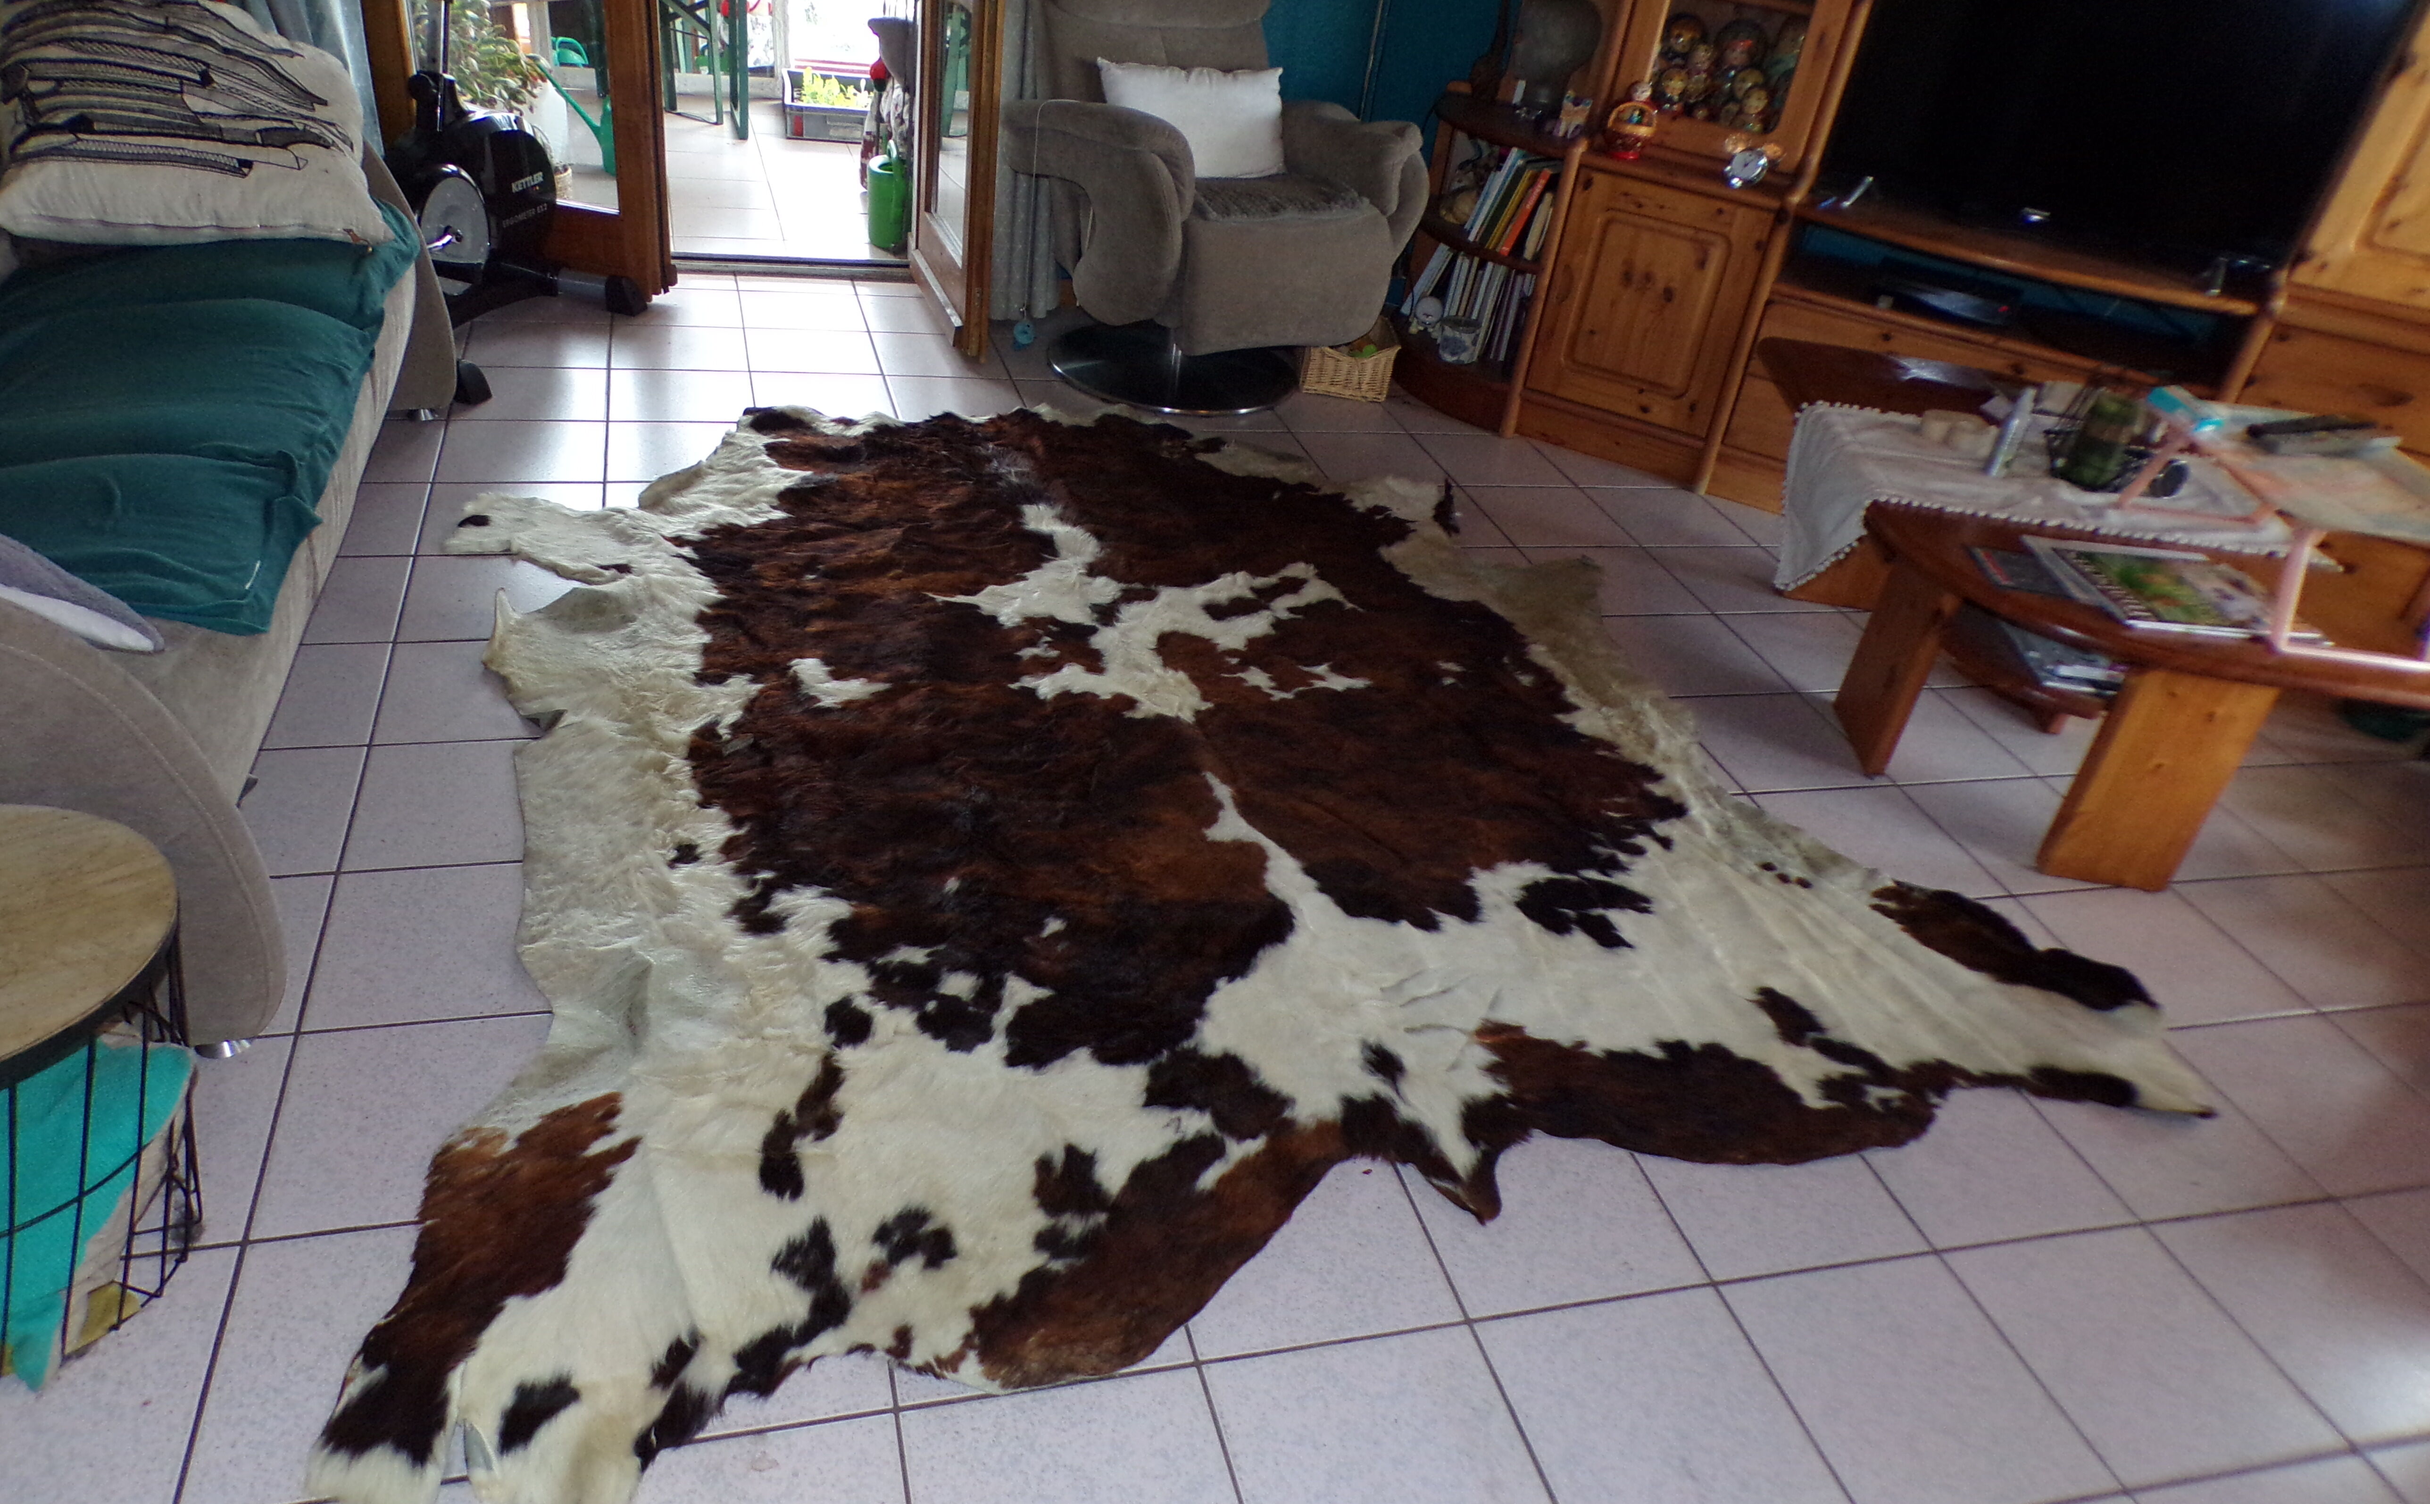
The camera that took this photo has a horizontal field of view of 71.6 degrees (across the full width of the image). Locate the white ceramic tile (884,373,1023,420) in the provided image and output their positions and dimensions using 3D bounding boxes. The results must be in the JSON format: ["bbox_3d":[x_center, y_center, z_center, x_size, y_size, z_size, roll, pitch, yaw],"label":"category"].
[{"bbox_3d":[-0.589,-0.799,3.874,0.300,0.010,0.307,-2,33,-17],"label":"white ceramic tile"}]

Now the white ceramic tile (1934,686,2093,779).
[{"bbox_3d":[1.584,-0.038,3.189,0.303,0.012,0.310,-2,33,-17],"label":"white ceramic tile"}]

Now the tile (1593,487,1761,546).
[{"bbox_3d":[1.028,-0.525,3.813,0.300,0.010,0.306,-2,33,-17],"label":"tile"}]

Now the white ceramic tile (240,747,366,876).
[{"bbox_3d":[-1.323,0.084,2.265,0.300,0.010,0.306,-2,33,-17],"label":"white ceramic tile"}]

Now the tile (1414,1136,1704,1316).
[{"bbox_3d":[0.372,0.523,1.965,0.300,0.010,0.307,-2,33,-17],"label":"tile"}]

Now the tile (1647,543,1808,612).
[{"bbox_3d":[1.111,-0.358,3.564,0.300,0.010,0.306,-2,33,-17],"label":"tile"}]

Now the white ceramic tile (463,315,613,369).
[{"bbox_3d":[-1.538,-0.927,3.852,0.300,0.010,0.306,-2,33,-17],"label":"white ceramic tile"}]

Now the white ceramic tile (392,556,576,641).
[{"bbox_3d":[-1.215,-0.262,2.881,0.303,0.012,0.310,-2,33,-17],"label":"white ceramic tile"}]

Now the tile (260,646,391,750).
[{"bbox_3d":[-1.411,-0.082,2.519,0.300,0.010,0.307,-2,33,-17],"label":"tile"}]

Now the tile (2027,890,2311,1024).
[{"bbox_3d":[1.461,0.311,2.596,0.303,0.012,0.310,-2,33,-17],"label":"tile"}]

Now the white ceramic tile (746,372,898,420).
[{"bbox_3d":[-0.877,-0.785,3.780,0.300,0.010,0.306,-2,33,-17],"label":"white ceramic tile"}]

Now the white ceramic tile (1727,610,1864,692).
[{"bbox_3d":[1.195,-0.192,3.316,0.300,0.010,0.306,-2,33,-17],"label":"white ceramic tile"}]

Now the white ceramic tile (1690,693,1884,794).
[{"bbox_3d":[1.000,-0.013,3.009,0.303,0.012,0.310,-2,33,-17],"label":"white ceramic tile"}]

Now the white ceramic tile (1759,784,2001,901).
[{"bbox_3d":[1.073,0.154,2.729,0.300,0.010,0.306,-2,33,-17],"label":"white ceramic tile"}]

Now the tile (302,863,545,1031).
[{"bbox_3d":[-0.951,0.238,2.104,0.300,0.010,0.306,-2,33,-17],"label":"tile"}]

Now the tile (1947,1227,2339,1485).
[{"bbox_3d":[1.032,0.663,1.888,0.300,0.010,0.306,-2,33,-17],"label":"tile"}]

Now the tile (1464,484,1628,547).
[{"bbox_3d":[0.746,-0.518,3.763,0.303,0.012,0.310,-2,33,-17],"label":"tile"}]

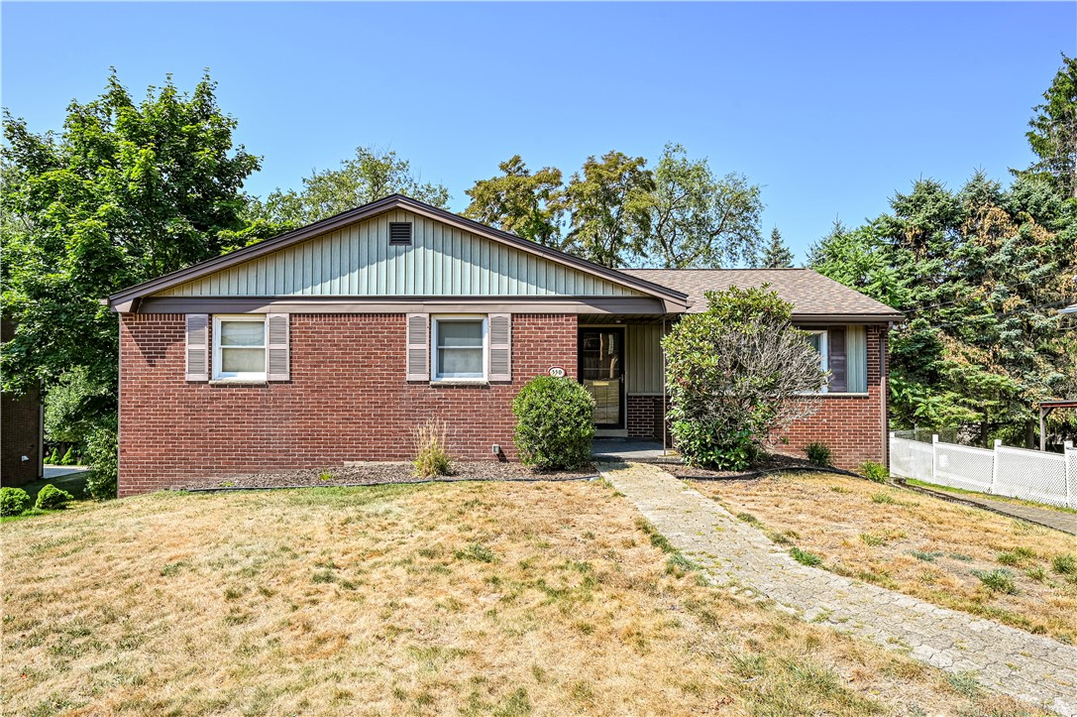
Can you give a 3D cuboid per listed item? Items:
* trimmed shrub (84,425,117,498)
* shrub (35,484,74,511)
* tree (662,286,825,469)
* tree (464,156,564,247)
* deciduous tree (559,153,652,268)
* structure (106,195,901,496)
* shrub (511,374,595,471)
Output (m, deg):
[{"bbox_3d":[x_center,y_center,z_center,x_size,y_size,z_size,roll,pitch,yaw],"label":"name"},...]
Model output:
[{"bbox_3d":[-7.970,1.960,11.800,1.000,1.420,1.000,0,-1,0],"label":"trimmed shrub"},{"bbox_3d":[-9.000,2.590,11.700,0.740,0.500,0.720,0,-1,0],"label":"shrub"},{"bbox_3d":[3.530,0.330,10.850,2.750,3.100,2.400,0,-1,0],"label":"tree"},{"bbox_3d":[-0.750,-3.400,31.000,4.900,13.000,4.900,0,-1,0],"label":"tree"},{"bbox_3d":[3.400,-3.500,31.000,4.700,13.200,4.700,0,-1,0],"label":"deciduous tree"},{"bbox_3d":[0.110,-0.100,15.600,14.200,4.950,10.900,0,-1,0],"label":"structure"},{"bbox_3d":[0.230,1.000,9.750,1.270,1.460,1.220,0,-1,0],"label":"shrub"}]

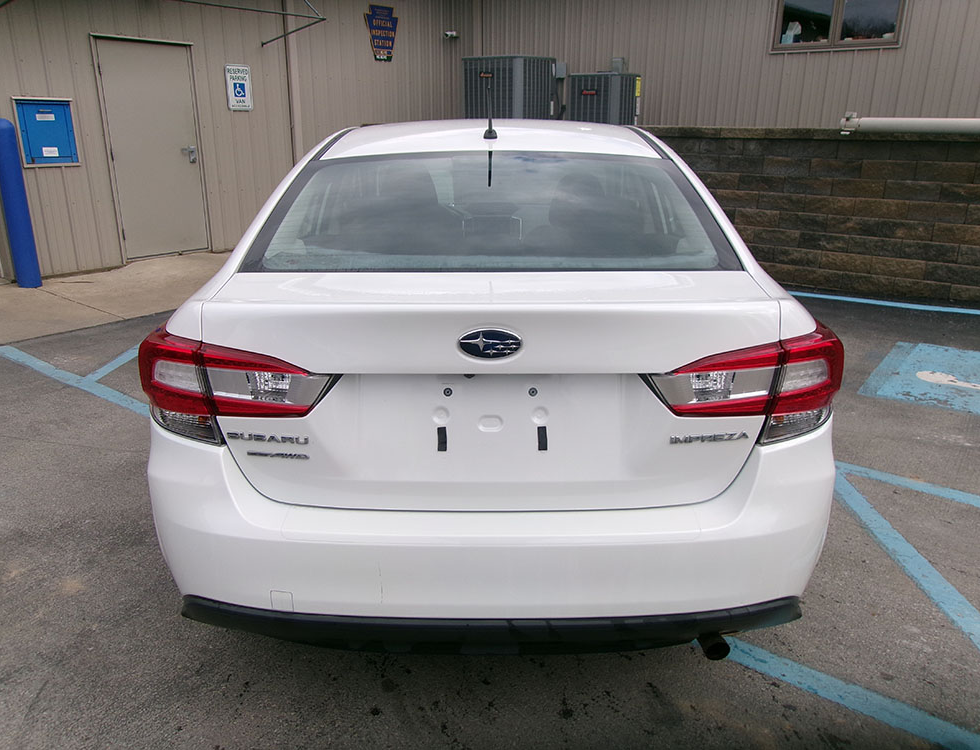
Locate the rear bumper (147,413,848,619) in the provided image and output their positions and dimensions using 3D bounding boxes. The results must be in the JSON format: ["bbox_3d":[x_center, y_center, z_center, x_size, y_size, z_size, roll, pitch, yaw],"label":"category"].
[{"bbox_3d":[0.000,0.322,1.869,1.740,0.390,0.480,0,17,0],"label":"rear bumper"}]

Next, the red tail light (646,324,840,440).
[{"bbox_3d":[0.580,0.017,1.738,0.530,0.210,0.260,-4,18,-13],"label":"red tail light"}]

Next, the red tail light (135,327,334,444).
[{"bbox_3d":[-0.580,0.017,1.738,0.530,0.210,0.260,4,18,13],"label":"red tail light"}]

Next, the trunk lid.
[{"bbox_3d":[0.000,0.022,1.755,1.180,0.470,0.420,0,17,0],"label":"trunk lid"}]

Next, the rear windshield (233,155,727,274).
[{"bbox_3d":[0.000,-0.470,2.126,1.200,0.130,0.710,0,41,0],"label":"rear windshield"}]

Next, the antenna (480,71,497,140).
[{"bbox_3d":[0.000,-0.836,2.421,0.045,0.205,0.060,0,17,0],"label":"antenna"}]

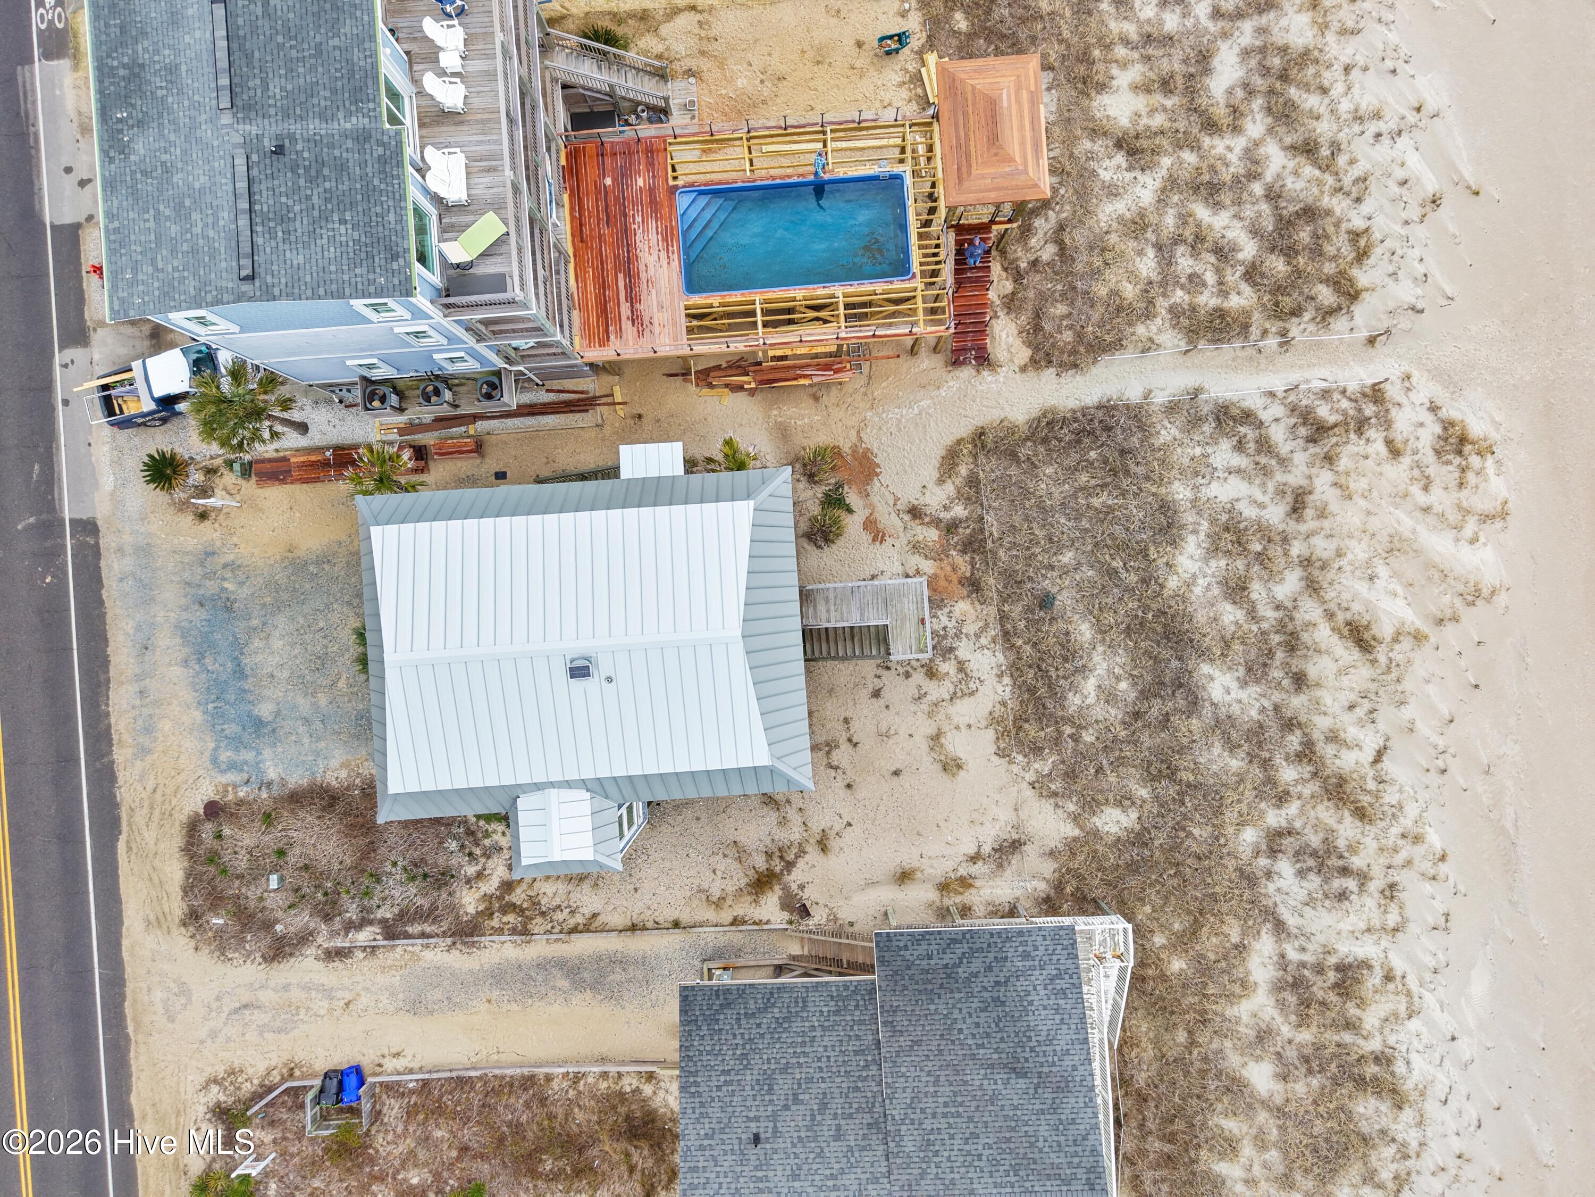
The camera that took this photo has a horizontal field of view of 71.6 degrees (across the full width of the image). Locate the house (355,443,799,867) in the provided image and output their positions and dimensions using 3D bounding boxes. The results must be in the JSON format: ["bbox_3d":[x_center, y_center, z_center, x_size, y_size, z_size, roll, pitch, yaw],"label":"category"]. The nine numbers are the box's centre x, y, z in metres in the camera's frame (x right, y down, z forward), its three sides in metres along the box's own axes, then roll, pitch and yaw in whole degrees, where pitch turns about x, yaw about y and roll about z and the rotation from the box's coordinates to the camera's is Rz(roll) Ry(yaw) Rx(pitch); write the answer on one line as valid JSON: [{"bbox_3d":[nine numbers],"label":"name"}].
[{"bbox_3d":[-5.877,1.534,33.183,11.900,10.800,11.800,-4,90,0],"label":"house"}]

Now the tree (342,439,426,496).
[{"bbox_3d":[-13.525,-3.980,36.932,2.500,3.200,2.750,0,90,0],"label":"tree"}]

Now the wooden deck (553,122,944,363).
[{"bbox_3d":[-1.270,-11.644,36.800,12.100,3.400,6.900,-4,90,0],"label":"wooden deck"}]

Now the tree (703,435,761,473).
[{"bbox_3d":[-2.170,-4.442,37.575,1.900,2.000,1.950,0,90,0],"label":"tree"}]

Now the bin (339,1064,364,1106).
[{"bbox_3d":[-15.230,16.750,38.057,0.650,1.100,0.820,-10,90,0],"label":"bin"}]

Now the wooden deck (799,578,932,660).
[{"bbox_3d":[2.065,0.759,36.812,4.300,3.300,2.550,-4,90,0],"label":"wooden deck"}]

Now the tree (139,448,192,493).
[{"bbox_3d":[-21.594,-4.366,37.798,1.650,1.400,1.750,0,90,0],"label":"tree"}]

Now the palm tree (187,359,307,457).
[{"bbox_3d":[-17.142,-5.822,35.910,3.200,5.100,3.400,0,90,0],"label":"palm tree"}]

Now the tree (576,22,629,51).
[{"bbox_3d":[-6.645,-18.975,37.850,1.500,1.300,1.650,0,90,0],"label":"tree"}]

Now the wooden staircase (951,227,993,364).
[{"bbox_3d":[5.809,-10.077,36.934,1.200,3.100,4.050,-4,90,0],"label":"wooden staircase"}]

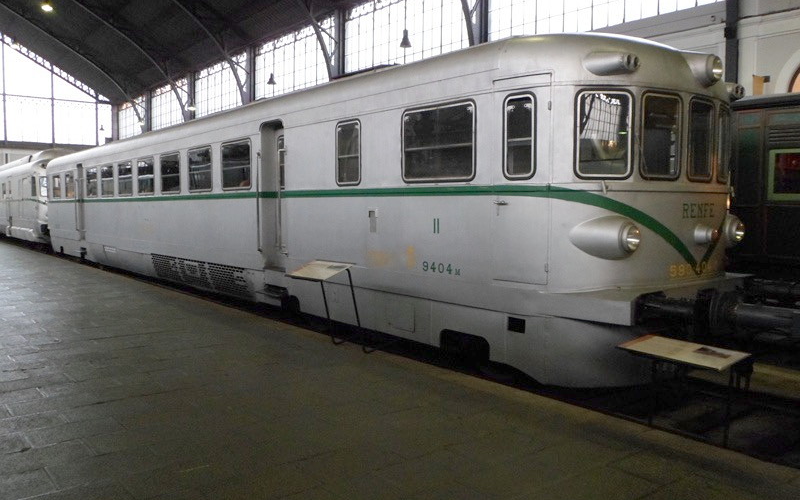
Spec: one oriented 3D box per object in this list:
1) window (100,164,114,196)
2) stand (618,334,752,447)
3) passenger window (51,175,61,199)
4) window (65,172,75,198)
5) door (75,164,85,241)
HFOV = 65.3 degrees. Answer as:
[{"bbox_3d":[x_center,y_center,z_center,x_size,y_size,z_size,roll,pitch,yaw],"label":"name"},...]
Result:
[{"bbox_3d":[-7.889,-1.871,16.808,0.060,0.864,1.234,-2,4,-40],"label":"window"},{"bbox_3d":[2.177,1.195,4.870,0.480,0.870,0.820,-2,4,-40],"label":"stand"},{"bbox_3d":[-11.834,-2.196,21.501,0.060,0.864,1.272,-2,4,-40],"label":"passenger window"},{"bbox_3d":[-10.616,-2.096,20.052,0.060,0.864,1.224,-2,4,-40],"label":"window"},{"bbox_3d":[-9.783,-1.473,19.210,0.120,2.304,0.816,-2,4,-40],"label":"door"}]

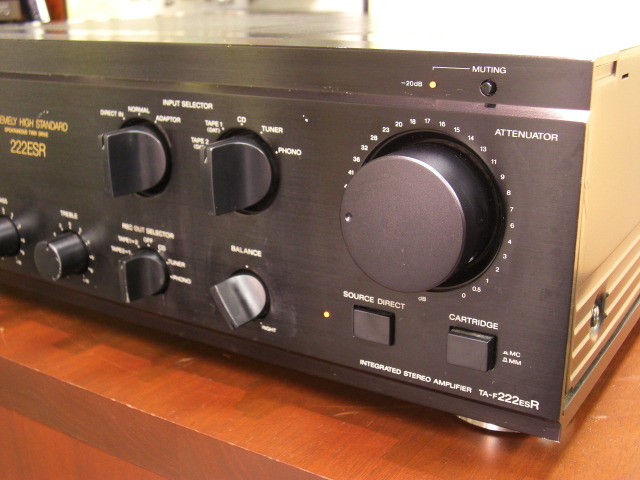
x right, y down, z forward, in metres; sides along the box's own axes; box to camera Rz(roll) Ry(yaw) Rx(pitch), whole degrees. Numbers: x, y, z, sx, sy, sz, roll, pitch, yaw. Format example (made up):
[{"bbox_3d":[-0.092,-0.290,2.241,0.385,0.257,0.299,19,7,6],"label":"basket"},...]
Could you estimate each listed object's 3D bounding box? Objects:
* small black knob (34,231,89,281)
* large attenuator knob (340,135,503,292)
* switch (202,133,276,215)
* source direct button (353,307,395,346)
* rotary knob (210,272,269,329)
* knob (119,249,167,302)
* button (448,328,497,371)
[{"bbox_3d":[-0.125,0.009,0.402,0.021,0.021,0.015,10,20,31],"label":"small black knob"},{"bbox_3d":[0.032,-0.008,0.289,0.049,0.049,0.021,10,20,31],"label":"large attenuator knob"},{"bbox_3d":[-0.036,-0.025,0.329,0.028,0.028,0.022,10,20,31],"label":"switch"},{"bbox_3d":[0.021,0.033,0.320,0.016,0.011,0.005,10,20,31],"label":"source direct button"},{"bbox_3d":[-0.035,0.025,0.346,0.020,0.020,0.017,10,20,31],"label":"rotary knob"},{"bbox_3d":[-0.082,0.017,0.376,0.020,0.020,0.016,10,20,31],"label":"knob"},{"bbox_3d":[0.054,0.040,0.298,0.015,0.011,0.006,10,20,31],"label":"button"}]

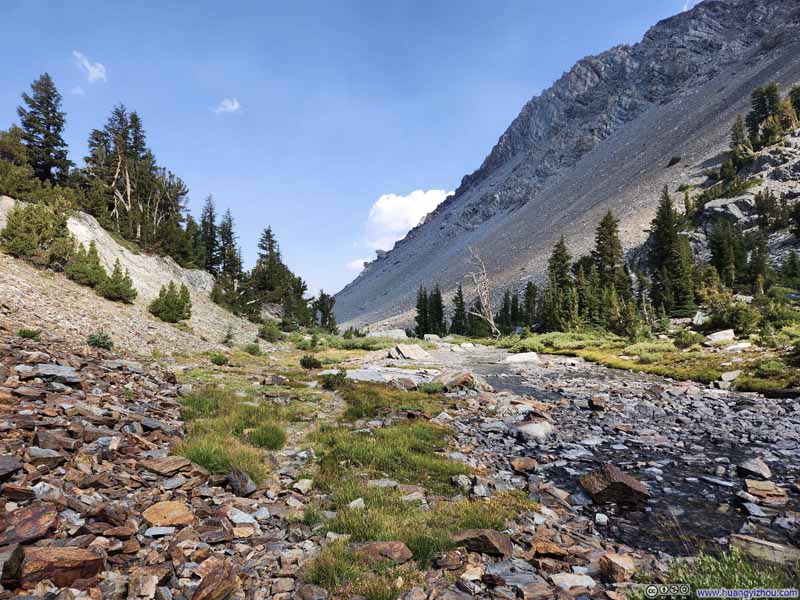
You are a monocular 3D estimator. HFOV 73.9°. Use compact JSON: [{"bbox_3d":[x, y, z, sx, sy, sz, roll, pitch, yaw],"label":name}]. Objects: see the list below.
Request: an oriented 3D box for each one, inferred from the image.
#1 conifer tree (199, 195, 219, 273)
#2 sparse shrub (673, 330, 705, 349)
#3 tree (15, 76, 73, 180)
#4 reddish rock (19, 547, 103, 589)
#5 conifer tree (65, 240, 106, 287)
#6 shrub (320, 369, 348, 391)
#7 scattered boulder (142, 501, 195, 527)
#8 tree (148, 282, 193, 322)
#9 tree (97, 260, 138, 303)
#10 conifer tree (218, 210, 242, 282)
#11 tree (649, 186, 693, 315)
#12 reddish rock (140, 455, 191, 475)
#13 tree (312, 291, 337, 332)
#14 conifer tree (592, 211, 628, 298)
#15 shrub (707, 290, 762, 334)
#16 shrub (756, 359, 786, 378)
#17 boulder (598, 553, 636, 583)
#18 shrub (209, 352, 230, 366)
[{"bbox_3d":[-15.133,-5.176,42.000,1.501,6.322,1.422,0,-1,0],"label":"conifer tree"},{"bbox_3d":[13.570,1.811,25.000,1.430,0.894,1.204,0,-1,0],"label":"sparse shrub"},{"bbox_3d":[-24.147,-11.210,36.000,3.038,8.128,3.038,1,-2,-34],"label":"tree"},{"bbox_3d":[-1.820,1.434,2.850,0.390,0.150,0.230,1,-2,-32],"label":"reddish rock"},{"bbox_3d":[-13.018,-1.511,22.000,1.652,1.809,1.391,0,-1,0],"label":"conifer tree"},{"bbox_3d":[-1.393,1.690,11.300,0.566,0.444,0.476,0,-1,0],"label":"shrub"},{"bbox_3d":[-1.699,1.567,3.900,0.370,0.100,0.270,0,-1,0],"label":"scattered boulder"},{"bbox_3d":[-10.191,0.066,23.500,1.704,1.857,1.533,1,-1,-23],"label":"tree"},{"bbox_3d":[-12.001,-0.825,22.500,1.494,1.863,1.345,1,-2,-28],"label":"tree"},{"bbox_3d":[-13.473,-4.228,42.000,1.952,6.006,1.849,0,-1,0],"label":"conifer tree"},{"bbox_3d":[18.831,-3.446,37.000,2.910,8.911,2.757,0,-1,0],"label":"tree"},{"bbox_3d":[-2.162,1.526,4.900,0.420,0.100,0.300,1,-1,-24],"label":"reddish rock"},{"bbox_3d":[-6.818,1.039,48.000,2.059,3.793,1.951,0,-1,0],"label":"tree"},{"bbox_3d":[17.822,-2.667,45.000,2.834,9.821,2.834,-1,-1,22],"label":"conifer tree"},{"bbox_3d":[18.197,0.682,29.000,2.799,2.281,2.357,0,-1,0],"label":"shrub"},{"bbox_3d":[10.484,1.933,15.000,0.804,0.536,0.677,0,-1,0],"label":"shrub"},{"bbox_3d":[1.289,1.585,3.150,0.220,0.120,0.180,0,-1,0],"label":"boulder"},{"bbox_3d":[-5.122,1.679,15.000,0.534,0.395,0.507,0,-1,-19],"label":"shrub"}]

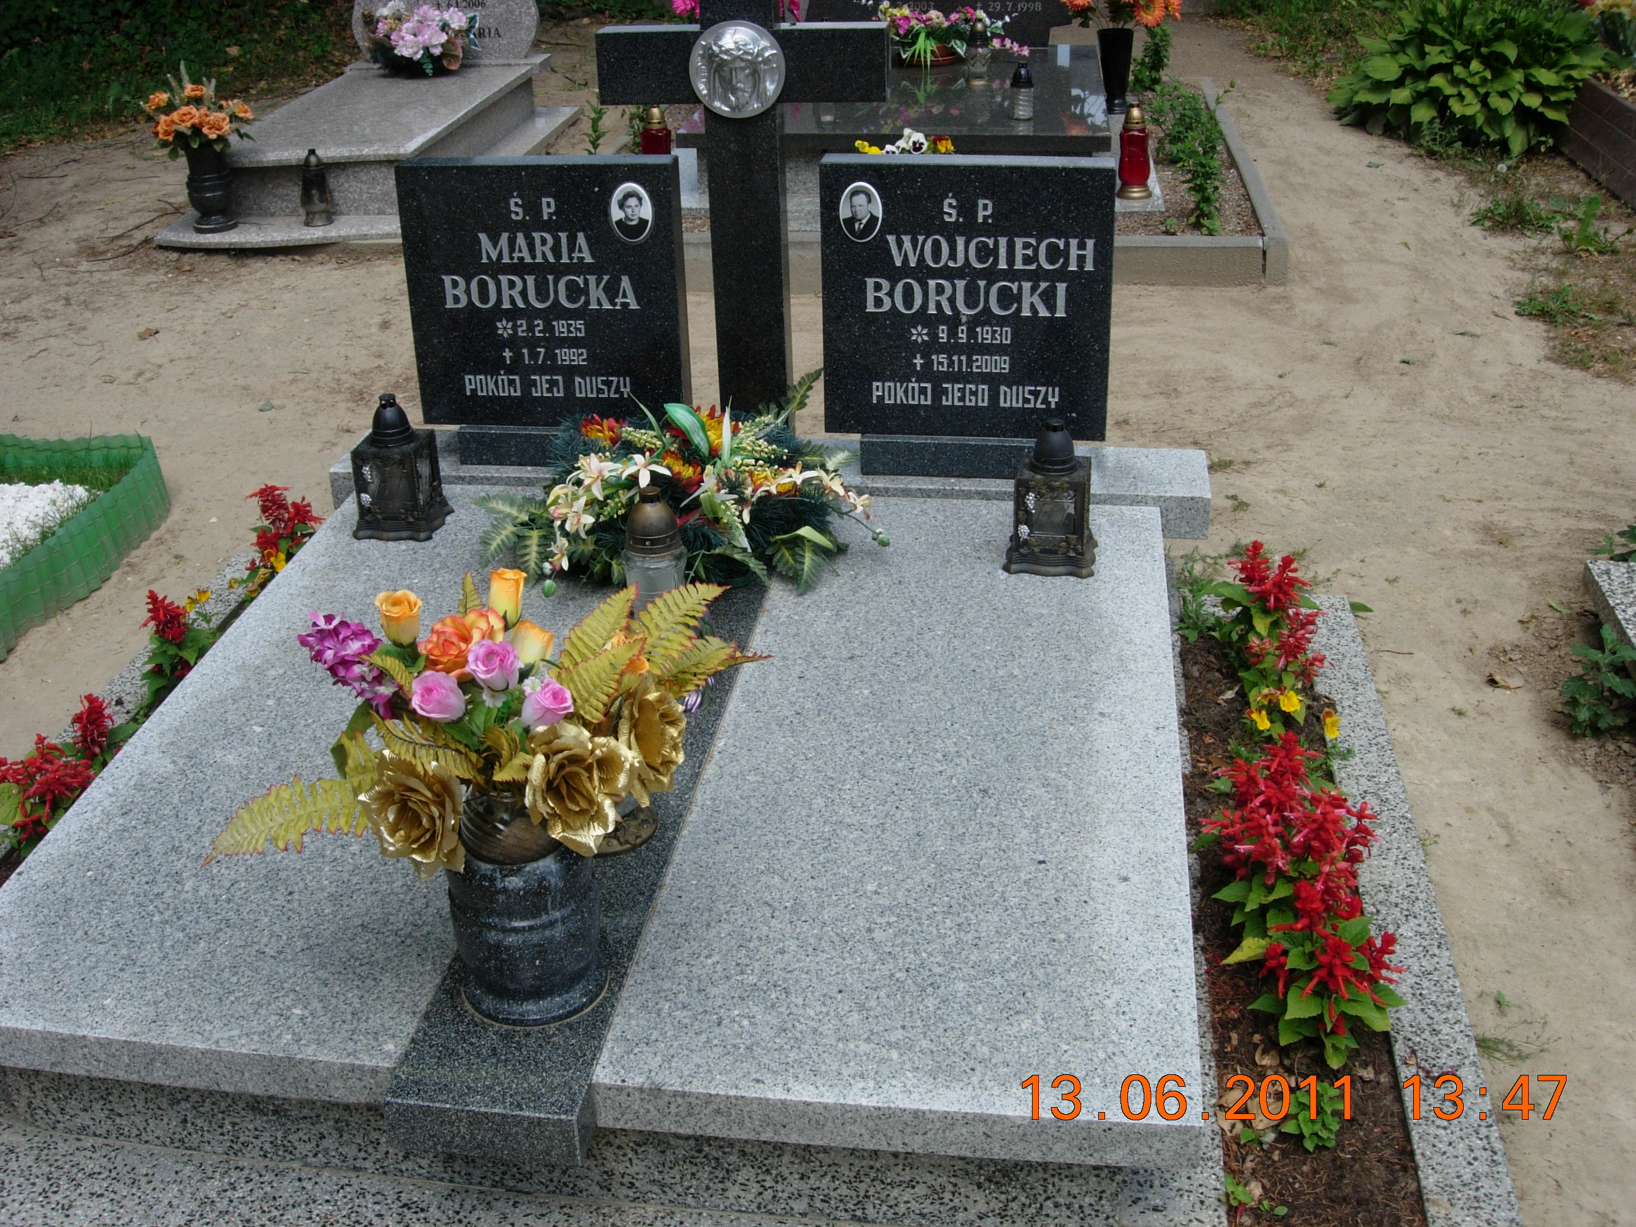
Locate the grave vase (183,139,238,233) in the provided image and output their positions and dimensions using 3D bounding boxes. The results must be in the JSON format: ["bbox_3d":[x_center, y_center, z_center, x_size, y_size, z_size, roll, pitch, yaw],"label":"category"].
[{"bbox_3d":[-2.035,-1.438,6.015,0.183,0.309,0.183,2,27,8],"label":"grave vase"}]

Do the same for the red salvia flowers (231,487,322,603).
[{"bbox_3d":[-0.989,-0.092,3.266,0.202,0.252,0.239,2,27,8],"label":"red salvia flowers"}]

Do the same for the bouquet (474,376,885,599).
[{"bbox_3d":[-0.225,-0.250,3.082,0.668,0.254,0.419,2,27,8],"label":"bouquet"}]

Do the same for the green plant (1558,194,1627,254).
[{"bbox_3d":[2.478,-1.258,5.747,0.227,0.164,0.189,2,27,8],"label":"green plant"}]

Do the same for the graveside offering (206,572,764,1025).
[{"bbox_3d":[-0.371,0.171,1.920,0.630,0.517,0.428,2,27,8],"label":"graveside offering"}]

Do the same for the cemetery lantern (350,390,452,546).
[{"bbox_3d":[-0.739,-0.270,3.157,0.136,0.252,0.136,2,27,8],"label":"cemetery lantern"}]

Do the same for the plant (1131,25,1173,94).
[{"bbox_3d":[1.461,-2.423,7.841,0.176,0.303,0.176,2,27,8],"label":"plant"}]

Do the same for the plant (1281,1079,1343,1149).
[{"bbox_3d":[0.588,0.584,2.127,0.073,0.053,0.073,2,27,8],"label":"plant"}]

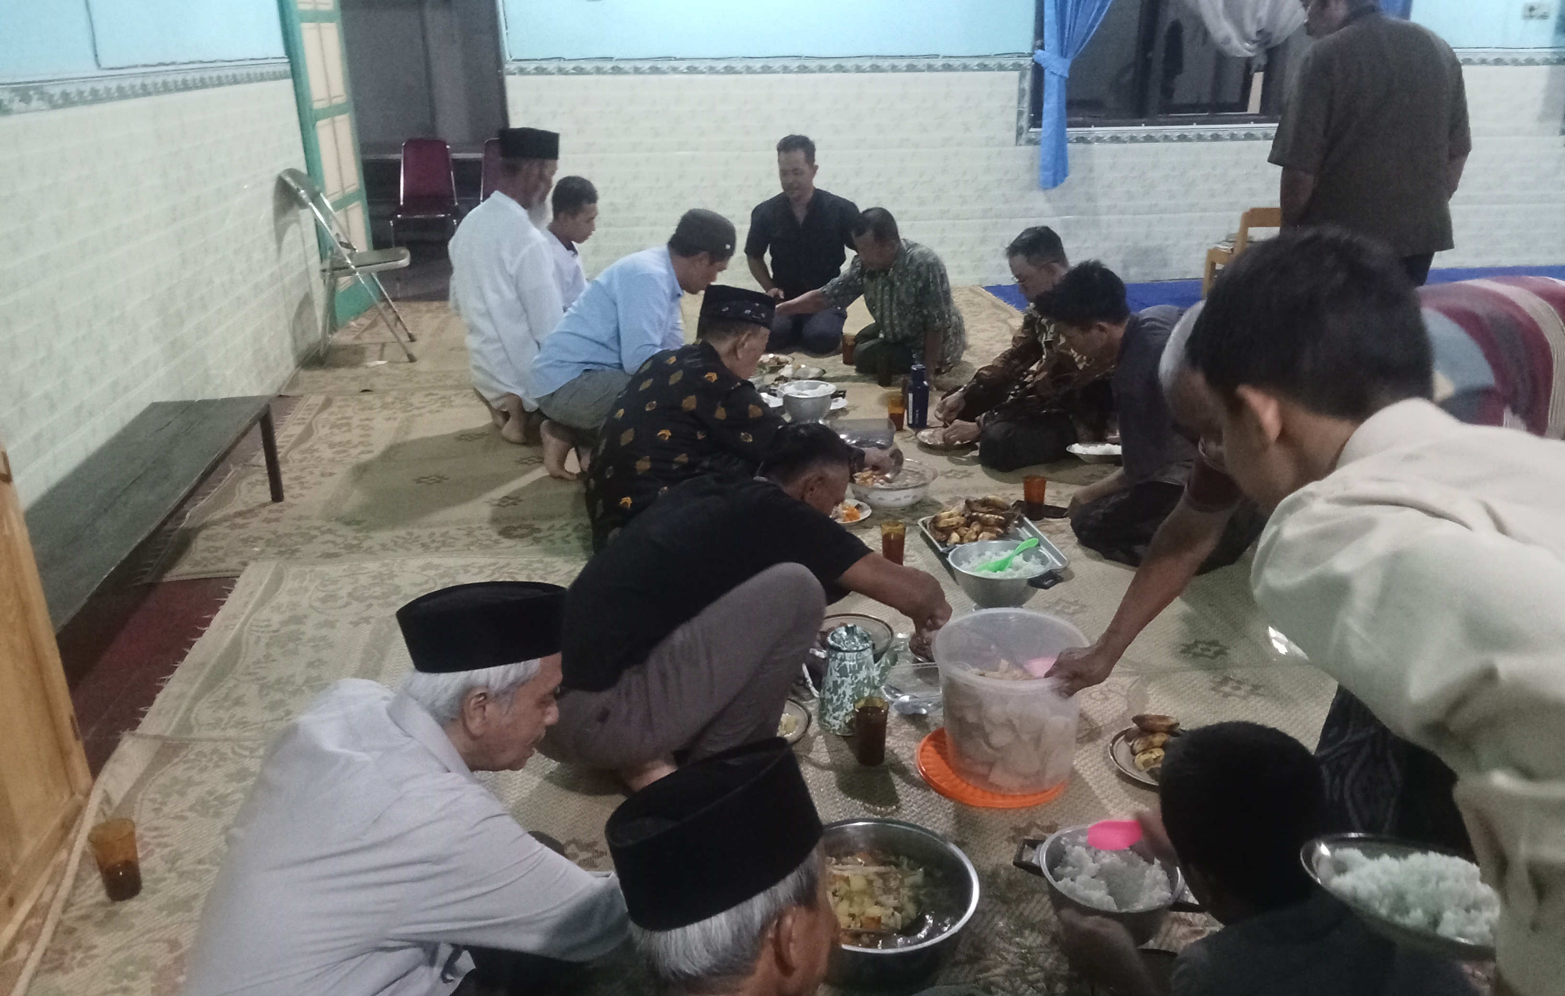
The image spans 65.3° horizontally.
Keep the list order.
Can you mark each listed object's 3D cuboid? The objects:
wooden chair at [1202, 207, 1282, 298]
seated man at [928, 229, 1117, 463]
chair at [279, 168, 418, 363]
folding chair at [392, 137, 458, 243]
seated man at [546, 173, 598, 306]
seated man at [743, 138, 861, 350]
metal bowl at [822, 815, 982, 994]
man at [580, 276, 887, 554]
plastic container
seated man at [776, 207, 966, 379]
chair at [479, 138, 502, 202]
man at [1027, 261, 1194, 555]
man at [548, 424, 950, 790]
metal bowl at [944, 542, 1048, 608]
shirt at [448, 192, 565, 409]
[{"bbox_3d":[2.406,-1.202,6.240,0.340,0.580,0.330,-3,21,-6],"label":"wooden chair"},{"bbox_3d":[0.850,-0.566,4.269,0.780,0.760,0.620,-12,24,-28],"label":"seated man"},{"bbox_3d":[-1.945,-1.094,5.661,0.507,0.835,0.457,-2,21,-4],"label":"chair"},{"bbox_3d":[-2.263,-1.829,7.744,0.450,0.880,0.530,-3,21,-7],"label":"folding chair"},{"bbox_3d":[-0.763,-0.916,5.119,0.600,0.840,0.550,5,21,15],"label":"seated man"},{"bbox_3d":[0.112,-1.224,5.761,0.570,0.950,0.660,2,21,5],"label":"seated man"},{"bbox_3d":[0.151,0.657,1.955,0.322,0.110,0.322,0,21,0],"label":"metal bowl"},{"bbox_3d":[-0.126,-0.271,3.591,0.925,0.726,0.577,-8,22,-18],"label":"man"},{"bbox_3d":[0.452,0.407,2.420,0.308,0.259,0.308,-3,21,-7],"label":"plastic container"},{"bbox_3d":[0.451,-0.872,5.188,0.616,0.706,0.815,18,28,40],"label":"seated man"},{"bbox_3d":[-1.847,-2.006,8.357,0.477,0.865,0.537,-3,21,-7],"label":"chair"},{"bbox_3d":[1.032,-0.278,3.481,0.776,0.795,0.616,-1,21,-1],"label":"man"},{"bbox_3d":[-0.056,0.187,2.400,0.850,0.680,0.520,-8,22,-19],"label":"man"},{"bbox_3d":[0.559,0.217,3.136,0.260,0.122,0.260,-1,21,0],"label":"metal bowl"},{"bbox_3d":[-1.007,-0.729,4.541,0.440,0.780,0.500,-18,27,-39],"label":"shirt"}]

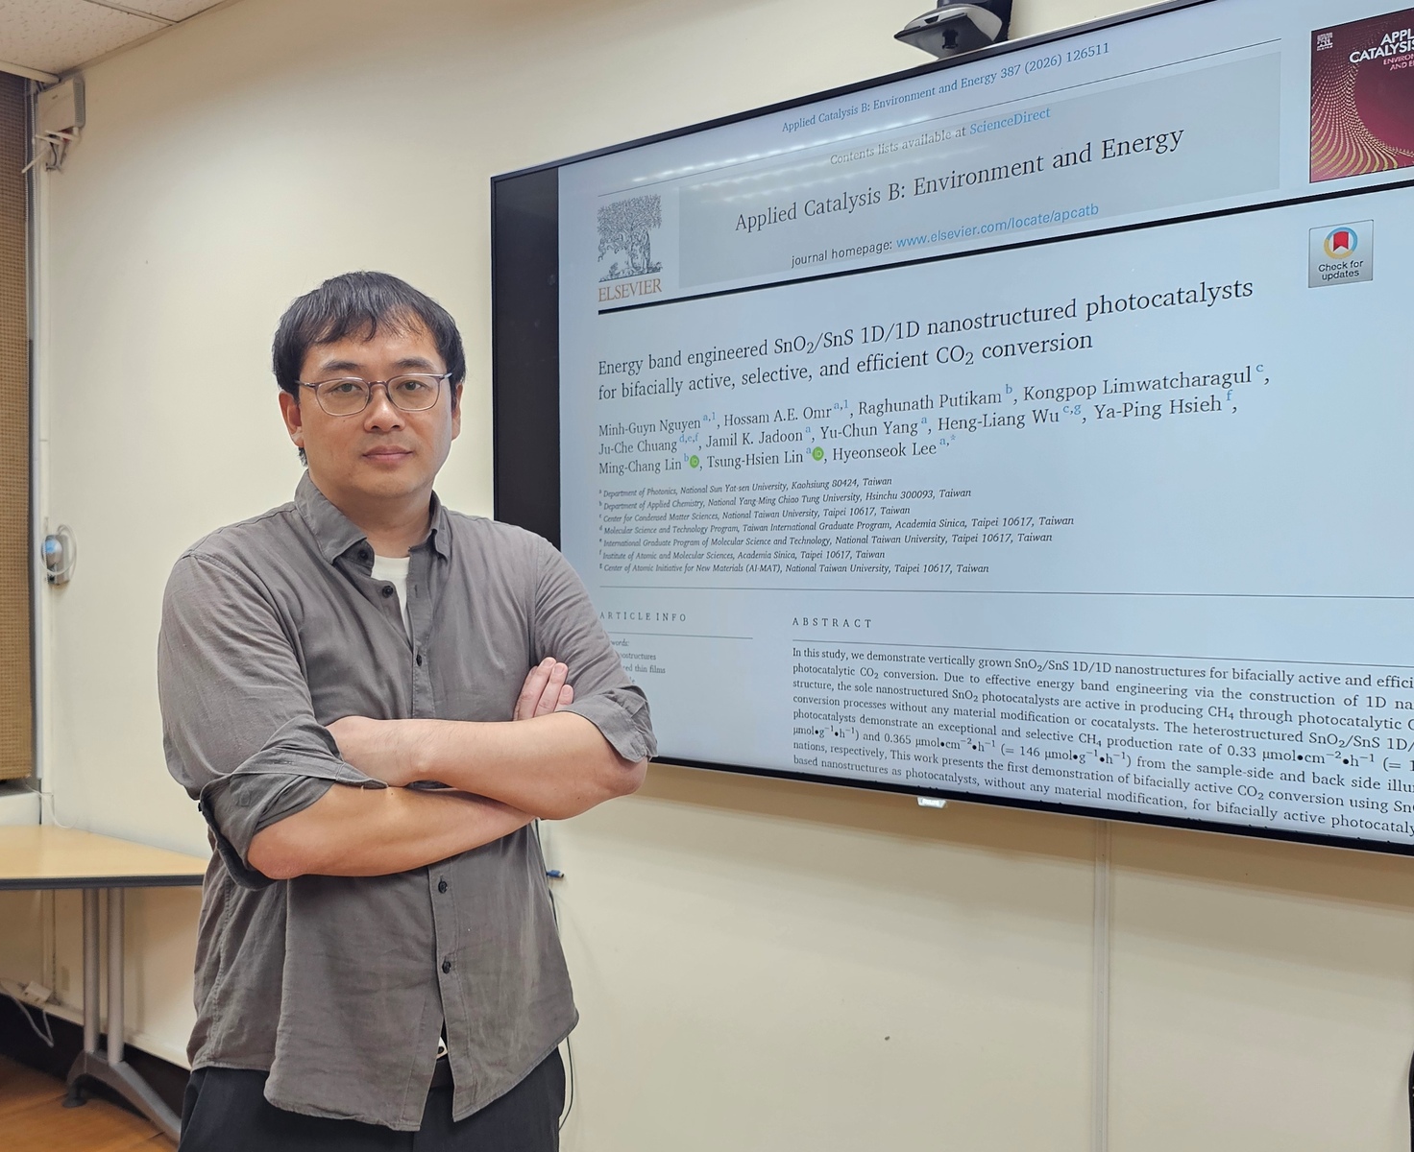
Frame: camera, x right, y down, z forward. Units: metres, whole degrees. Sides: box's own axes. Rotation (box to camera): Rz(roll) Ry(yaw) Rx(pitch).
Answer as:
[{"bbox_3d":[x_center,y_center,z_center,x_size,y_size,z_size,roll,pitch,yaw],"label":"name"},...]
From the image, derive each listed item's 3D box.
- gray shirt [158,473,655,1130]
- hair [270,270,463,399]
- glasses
[{"bbox_3d":[-0.340,0.225,1.180,0.535,0.700,0.335,-1,1,-30],"label":"gray shirt"},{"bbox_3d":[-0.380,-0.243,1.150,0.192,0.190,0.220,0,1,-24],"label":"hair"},{"bbox_3d":[-0.368,-0.198,1.120,0.142,0.046,0.138,0,5,-24],"label":"glasses"}]

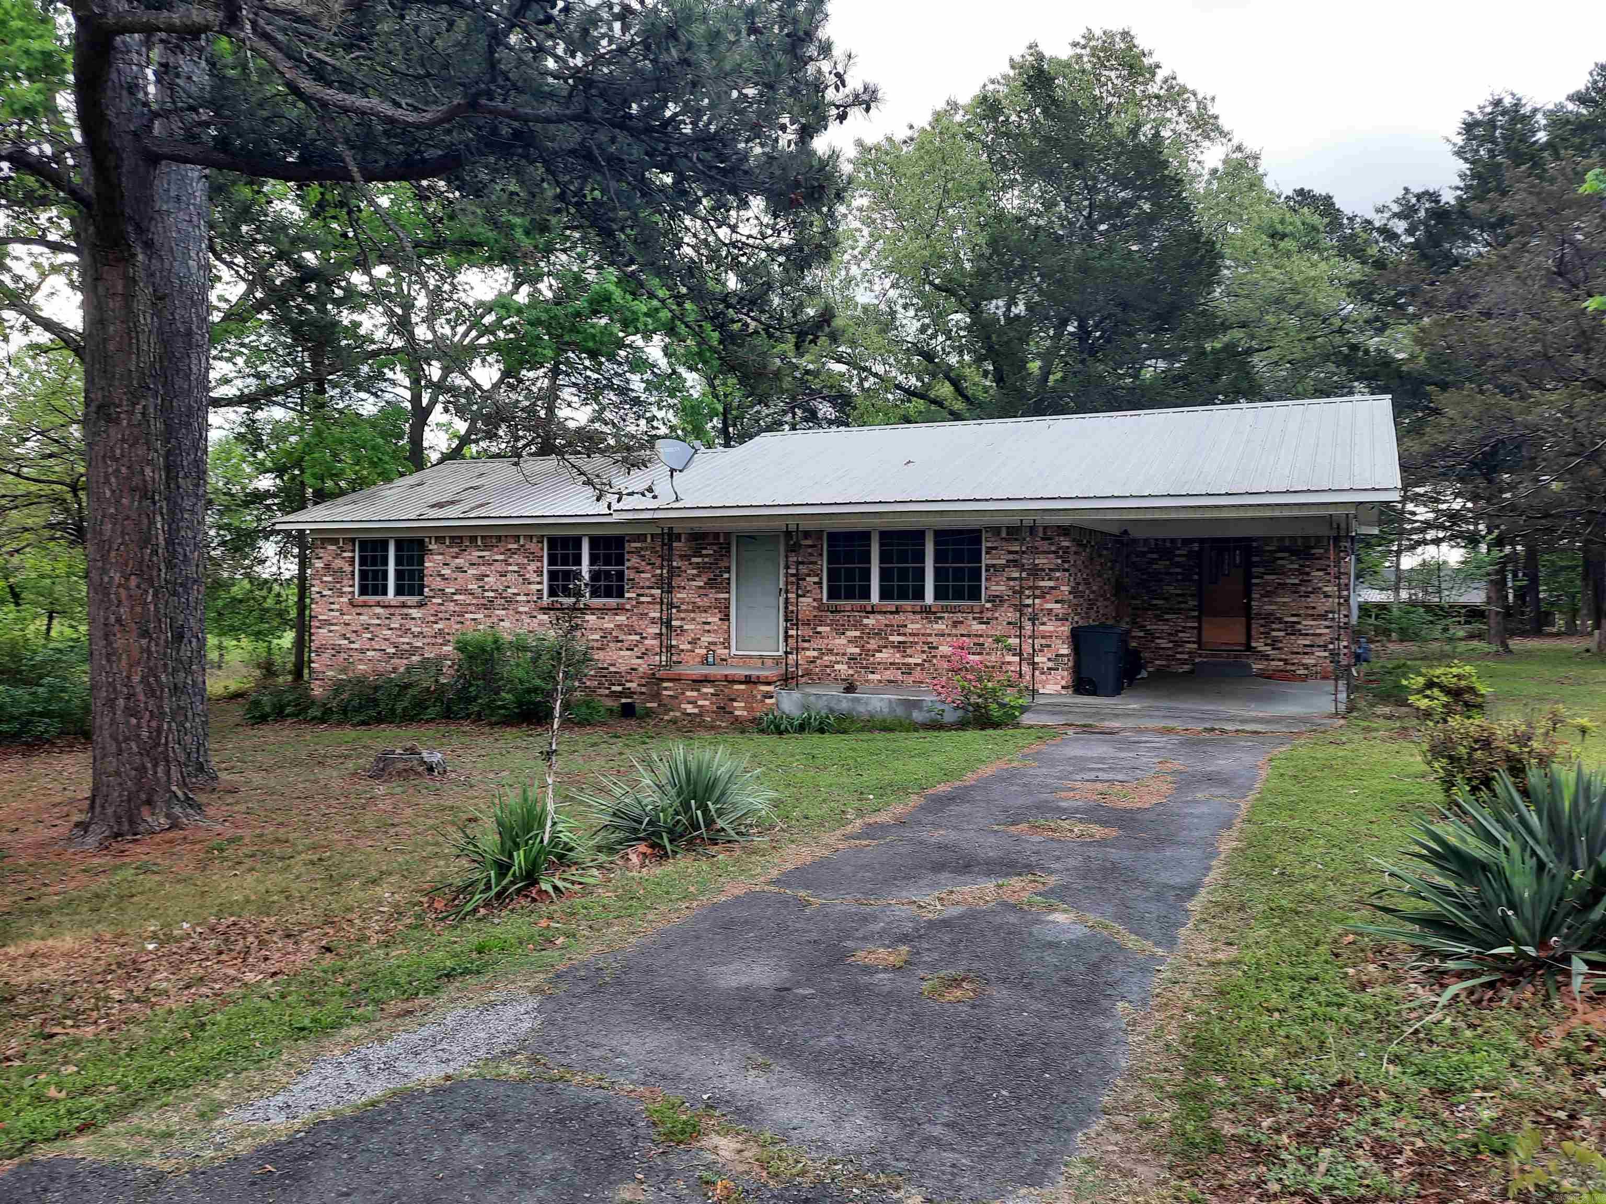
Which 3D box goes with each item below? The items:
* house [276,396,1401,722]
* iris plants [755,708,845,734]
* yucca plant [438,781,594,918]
[{"bbox_3d":[0.331,-0.846,23.340,20.521,5.125,10.584,1,1,26],"label":"house"},{"bbox_3d":[-0.030,1.680,16.350,1.150,0.350,0.600,1,1,26],"label":"iris plants"},{"bbox_3d":[-1.883,1.591,7.600,0.980,0.700,0.960,0,1,0],"label":"yucca plant"}]

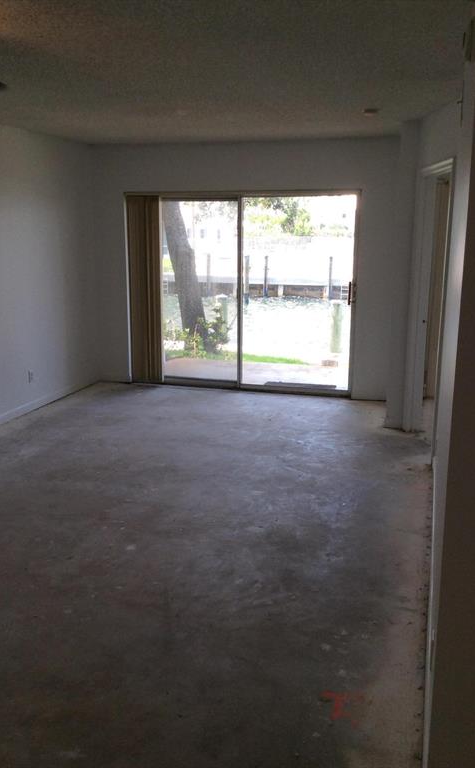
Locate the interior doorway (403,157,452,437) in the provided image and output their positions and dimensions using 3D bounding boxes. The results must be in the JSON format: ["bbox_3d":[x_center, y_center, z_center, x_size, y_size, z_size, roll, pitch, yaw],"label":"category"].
[{"bbox_3d":[1.446,-0.533,5.284,0.140,2.100,0.920,0,12,-1],"label":"interior doorway"}]

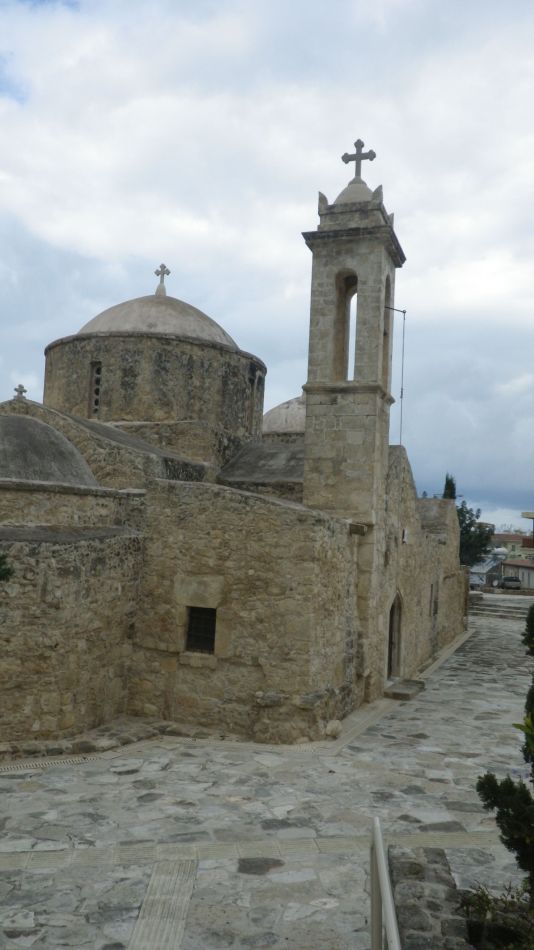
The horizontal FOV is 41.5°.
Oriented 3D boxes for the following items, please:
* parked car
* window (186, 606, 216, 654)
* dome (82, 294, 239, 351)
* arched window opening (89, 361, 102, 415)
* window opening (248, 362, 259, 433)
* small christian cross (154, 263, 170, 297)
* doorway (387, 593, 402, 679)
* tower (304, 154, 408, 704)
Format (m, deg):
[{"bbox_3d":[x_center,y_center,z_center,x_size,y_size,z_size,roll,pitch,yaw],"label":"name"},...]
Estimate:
[{"bbox_3d":[29.410,13.102,85.000,1.730,1.500,4.100,2,-2,7],"label":"parked car"},{"bbox_3d":[-1.134,2.735,12.475,0.560,0.790,0.200,2,-2,21],"label":"window"},{"bbox_3d":[-2.958,-3.998,19.530,4.900,1.850,4.900,2,-2,21],"label":"dome"},{"bbox_3d":[-4.043,-2.017,16.828,0.370,1.350,0.250,2,-2,21],"label":"arched window opening"},{"bbox_3d":[-0.405,-2.019,18.475,0.250,1.720,0.450,2,-2,21],"label":"window opening"},{"bbox_3d":[-2.896,-5.399,19.574,0.500,0.950,0.200,2,-2,21],"label":"small christian cross"},{"bbox_3d":[3.148,3.954,17.500,0.250,2.140,1.350,2,-2,21],"label":"doorway"},{"bbox_3d":[1.793,-1.410,15.340,1.900,11.950,1.850,2,-2,21],"label":"tower"}]

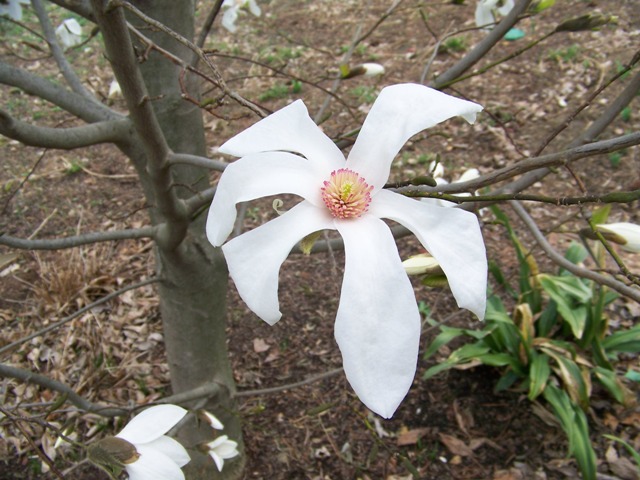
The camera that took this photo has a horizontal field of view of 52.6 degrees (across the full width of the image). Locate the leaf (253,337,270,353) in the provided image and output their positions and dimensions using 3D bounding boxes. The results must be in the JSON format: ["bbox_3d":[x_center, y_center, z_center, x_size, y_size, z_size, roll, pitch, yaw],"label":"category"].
[{"bbox_3d":[-0.181,0.331,2.043,0.045,0.015,0.062,-7,34,-11],"label":"leaf"}]

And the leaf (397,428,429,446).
[{"bbox_3d":[0.249,0.528,1.735,0.103,0.020,0.044,-21,39,-29],"label":"leaf"}]

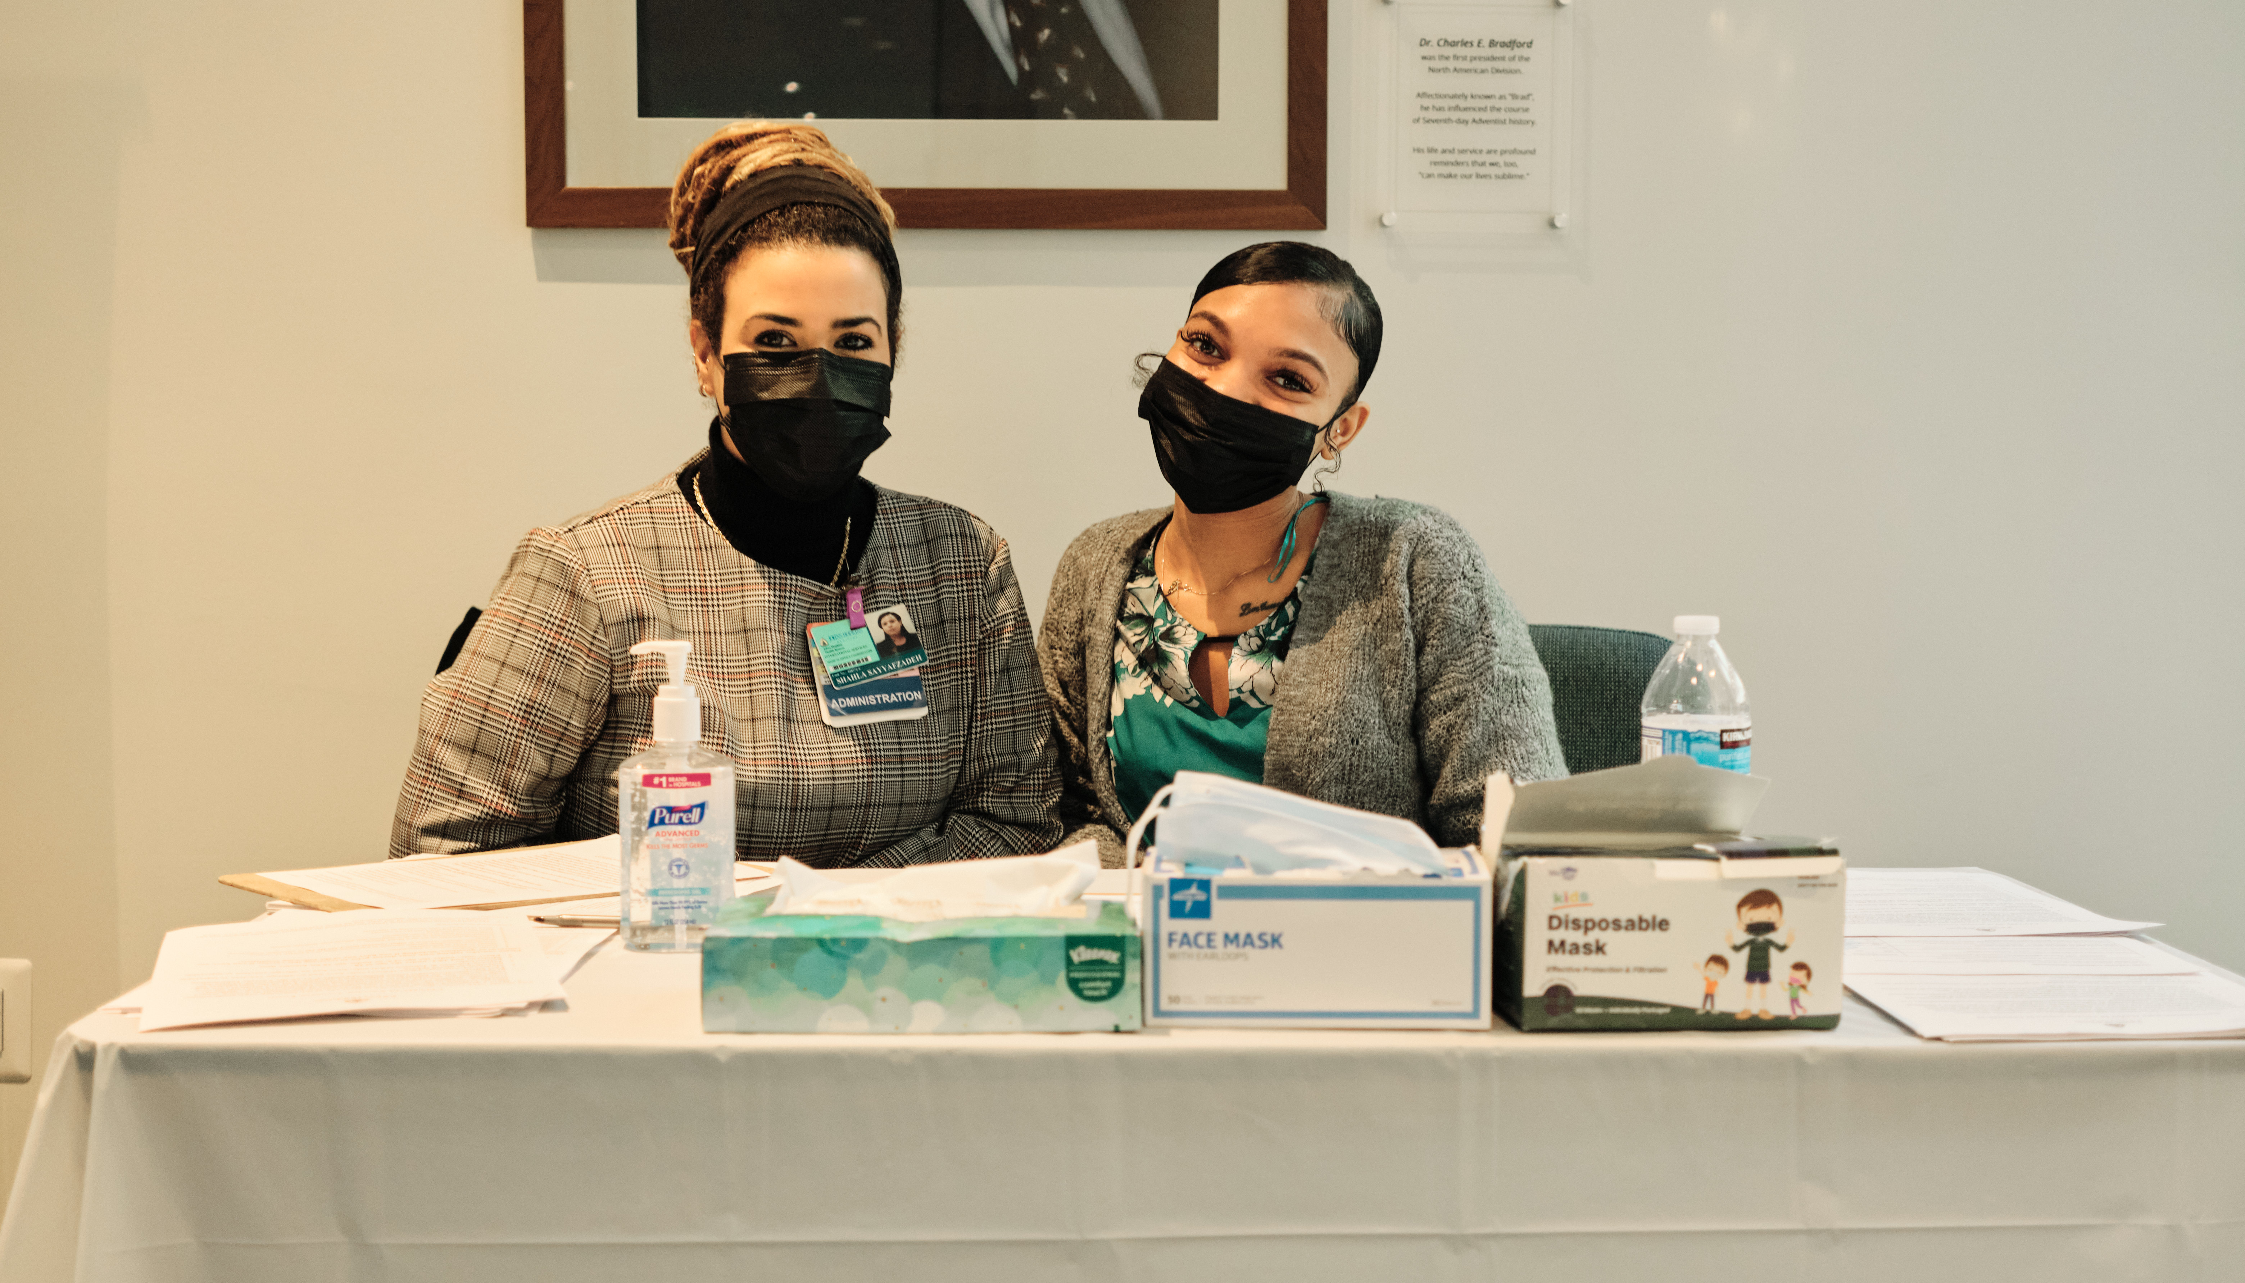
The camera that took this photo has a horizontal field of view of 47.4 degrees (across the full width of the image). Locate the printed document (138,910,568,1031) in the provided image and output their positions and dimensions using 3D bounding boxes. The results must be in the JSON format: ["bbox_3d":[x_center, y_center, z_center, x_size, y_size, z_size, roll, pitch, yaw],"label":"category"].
[{"bbox_3d":[-0.462,0.190,1.534,0.222,0.018,0.290,-1,3,-17],"label":"printed document"}]

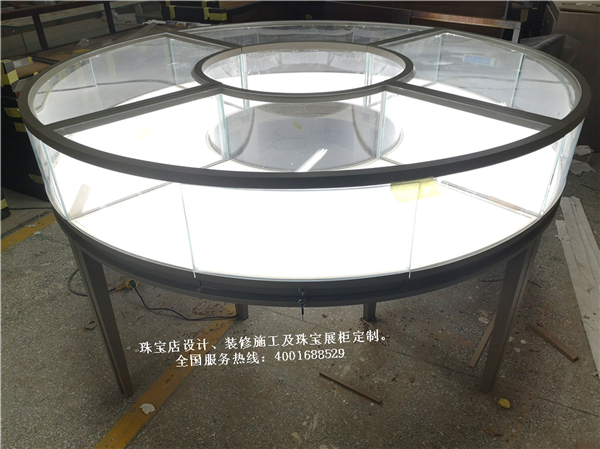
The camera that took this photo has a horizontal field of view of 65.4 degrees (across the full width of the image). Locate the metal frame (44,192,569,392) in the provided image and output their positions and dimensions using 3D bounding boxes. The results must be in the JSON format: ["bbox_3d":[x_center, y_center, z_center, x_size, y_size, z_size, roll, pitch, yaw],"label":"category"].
[{"bbox_3d":[0.021,-0.052,2.035,1.862,0.745,1.862,-1,32,1],"label":"metal frame"}]

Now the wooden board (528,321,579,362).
[{"bbox_3d":[1.026,0.474,1.895,0.035,0.015,0.211,-15,35,-21],"label":"wooden board"}]

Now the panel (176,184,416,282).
[{"bbox_3d":[0.000,0.024,1.037,0.502,0.247,0.041,0,32,1],"label":"panel"}]

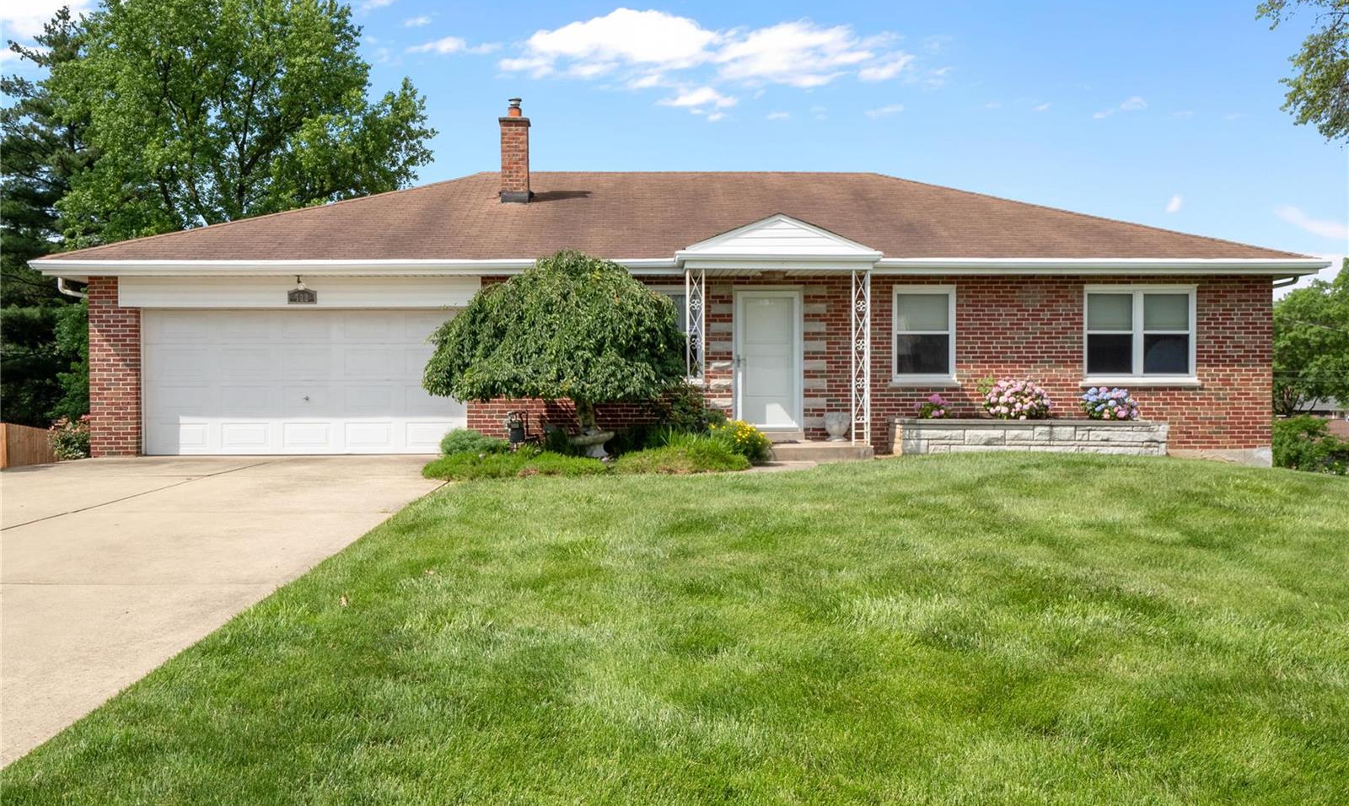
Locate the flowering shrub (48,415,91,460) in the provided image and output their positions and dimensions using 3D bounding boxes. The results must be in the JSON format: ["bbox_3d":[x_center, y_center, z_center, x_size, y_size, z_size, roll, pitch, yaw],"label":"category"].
[{"bbox_3d":[-8.754,0.496,16.291,0.680,0.660,0.620,0,1,-2],"label":"flowering shrub"}]

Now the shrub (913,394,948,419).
[{"bbox_3d":[3.719,0.071,16.284,0.510,0.420,0.470,0,1,-2],"label":"shrub"}]

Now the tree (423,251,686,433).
[{"bbox_3d":[-1.570,-0.750,14.682,3.300,2.500,3.000,0,1,-2],"label":"tree"}]

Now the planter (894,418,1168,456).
[{"bbox_3d":[5.158,0.494,16.345,3.850,0.530,0.720,0,1,-2],"label":"planter"}]

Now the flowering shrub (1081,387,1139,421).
[{"bbox_3d":[6.344,0.022,16.380,0.830,0.530,0.700,0,1,-2],"label":"flowering shrub"}]

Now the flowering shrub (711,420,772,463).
[{"bbox_3d":[0.903,0.515,15.047,0.800,0.600,0.720,0,1,-2],"label":"flowering shrub"}]

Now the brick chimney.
[{"bbox_3d":[-2.706,-4.280,19.047,0.530,1.800,0.530,0,1,-2],"label":"brick chimney"}]

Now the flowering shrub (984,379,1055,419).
[{"bbox_3d":[5.000,-0.028,16.330,0.980,0.600,0.800,0,1,-2],"label":"flowering shrub"}]

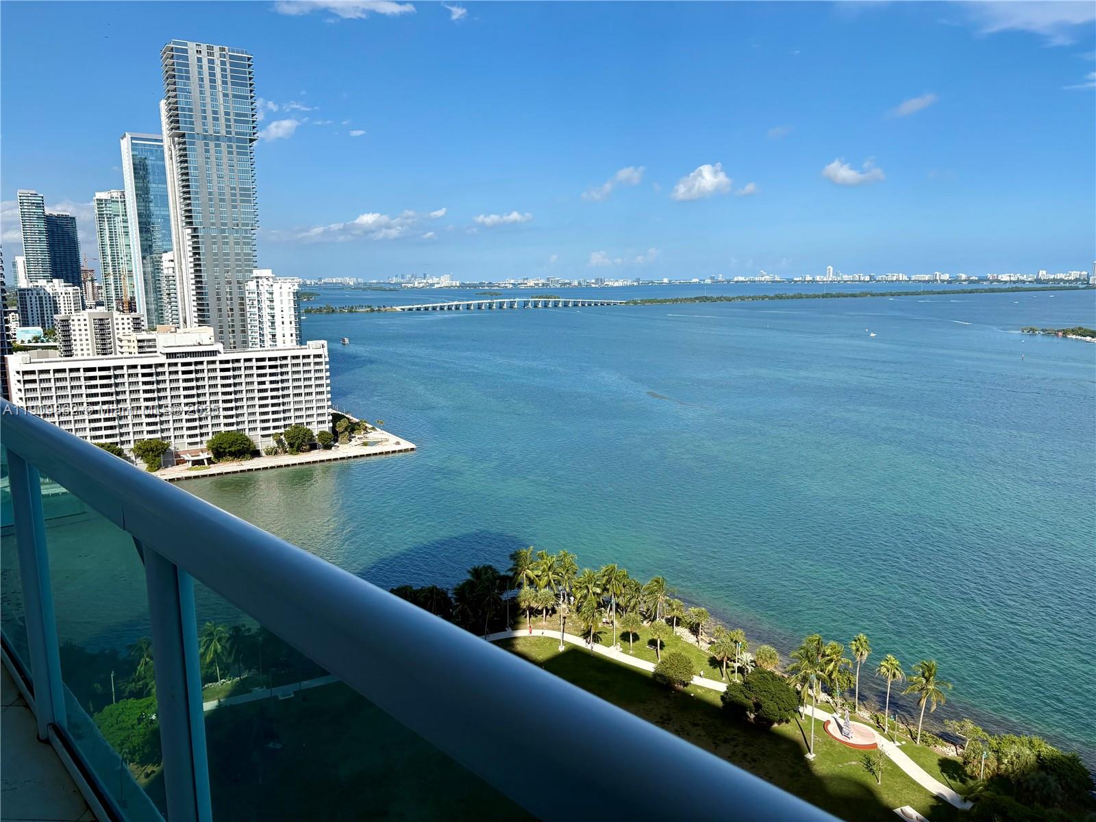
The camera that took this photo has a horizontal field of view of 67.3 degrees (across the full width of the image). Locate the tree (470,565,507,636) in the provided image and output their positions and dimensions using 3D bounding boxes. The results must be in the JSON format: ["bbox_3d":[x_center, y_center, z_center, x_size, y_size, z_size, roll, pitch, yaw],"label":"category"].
[{"bbox_3d":[-11.302,36.703,156.545,6.810,14.900,6.810,-1,9,-4],"label":"tree"}]

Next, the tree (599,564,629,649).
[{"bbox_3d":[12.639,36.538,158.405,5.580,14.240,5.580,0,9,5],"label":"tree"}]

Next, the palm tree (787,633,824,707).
[{"bbox_3d":[41.352,41.788,131.296,5.990,12.230,5.990,3,10,18],"label":"palm tree"}]

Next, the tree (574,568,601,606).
[{"bbox_3d":[8.044,37.058,166.743,5.710,10.580,5.710,0,9,3],"label":"tree"}]

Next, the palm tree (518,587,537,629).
[{"bbox_3d":[-3.942,38.864,163.272,4.070,8.330,4.070,-1,9,-2],"label":"palm tree"}]

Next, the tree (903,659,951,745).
[{"bbox_3d":[56.438,43.678,123.113,7.268,13.300,7.268,0,9,0],"label":"tree"}]

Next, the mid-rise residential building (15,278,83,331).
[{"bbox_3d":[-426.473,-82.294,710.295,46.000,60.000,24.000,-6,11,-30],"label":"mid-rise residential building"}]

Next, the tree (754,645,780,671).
[{"bbox_3d":[37.949,43.953,142.644,4.295,6.760,4.295,0,9,0],"label":"tree"}]

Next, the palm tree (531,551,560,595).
[{"bbox_3d":[-0.089,35.994,175.888,6.180,11.490,6.180,-1,9,0],"label":"palm tree"}]

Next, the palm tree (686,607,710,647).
[{"bbox_3d":[28.665,41.248,156.456,4.141,7.800,4.141,0,9,0],"label":"palm tree"}]

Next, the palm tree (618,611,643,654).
[{"bbox_3d":[15.441,41.537,154.513,4.651,8.060,4.651,0,9,0],"label":"palm tree"}]

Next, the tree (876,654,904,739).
[{"bbox_3d":[51.710,43.388,125.093,4.520,12.430,4.520,-1,9,0],"label":"tree"}]

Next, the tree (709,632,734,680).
[{"bbox_3d":[29.980,42.238,141.347,4.400,8.260,4.400,2,10,12],"label":"tree"}]

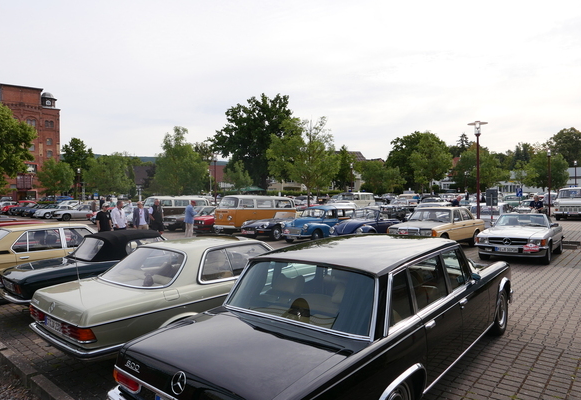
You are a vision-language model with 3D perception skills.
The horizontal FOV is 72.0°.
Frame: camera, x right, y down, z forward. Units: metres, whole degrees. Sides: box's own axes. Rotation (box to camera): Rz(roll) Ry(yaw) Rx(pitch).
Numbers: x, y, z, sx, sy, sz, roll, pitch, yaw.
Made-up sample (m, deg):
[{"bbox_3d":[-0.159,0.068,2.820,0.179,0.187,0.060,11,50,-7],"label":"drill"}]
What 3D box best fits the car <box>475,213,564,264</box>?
[{"bbox_3d":[7.093,1.065,12.185,1.790,1.290,4.390,0,0,37],"label":"car"}]

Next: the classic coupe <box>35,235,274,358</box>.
[{"bbox_3d":[-1.270,1.290,6.250,1.790,1.400,4.640,0,1,38],"label":"classic coupe"}]

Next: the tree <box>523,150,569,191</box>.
[{"bbox_3d":[32.574,-2.541,50.959,5.000,7.100,5.000,-1,1,0],"label":"tree"}]

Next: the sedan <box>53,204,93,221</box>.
[{"bbox_3d":[-17.600,1.270,34.200,4.750,1.280,1.790,-2,1,-38],"label":"sedan"}]

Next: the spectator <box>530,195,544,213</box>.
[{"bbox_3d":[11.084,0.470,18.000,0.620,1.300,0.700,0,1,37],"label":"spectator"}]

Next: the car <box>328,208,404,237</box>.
[{"bbox_3d":[3.211,1.052,15.912,1.570,1.430,4.070,0,1,40],"label":"car"}]

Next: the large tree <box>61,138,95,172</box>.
[{"bbox_3d":[-32.746,-3.996,62.000,5.900,11.100,5.900,-1,1,-28],"label":"large tree"}]

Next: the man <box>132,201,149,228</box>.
[{"bbox_3d":[-5.873,0.966,15.800,0.570,1.790,0.360,-1,1,-21],"label":"man"}]

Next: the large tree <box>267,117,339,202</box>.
[{"bbox_3d":[1.156,-2.773,33.000,5.950,8.410,5.950,-1,1,2],"label":"large tree"}]

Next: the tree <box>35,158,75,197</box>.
[{"bbox_3d":[-30.042,-1.740,50.959,4.600,7.000,4.600,-1,1,0],"label":"tree"}]

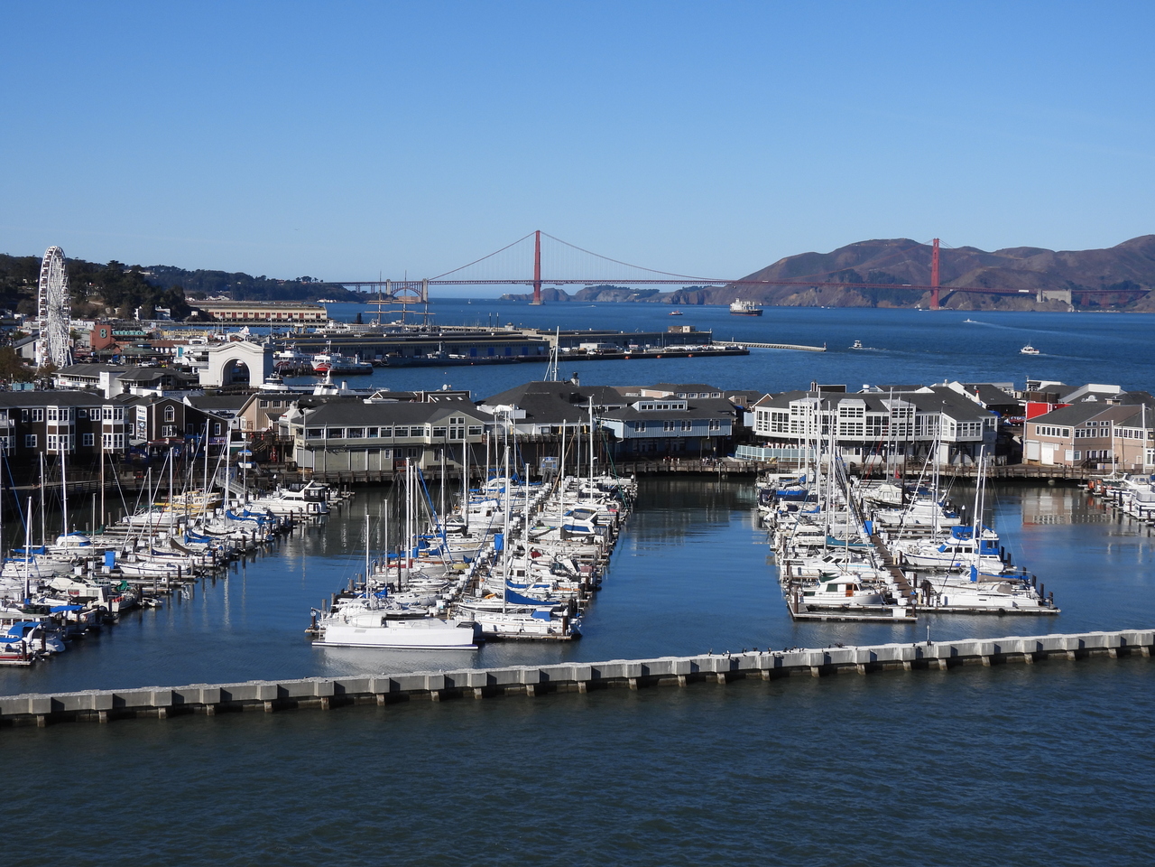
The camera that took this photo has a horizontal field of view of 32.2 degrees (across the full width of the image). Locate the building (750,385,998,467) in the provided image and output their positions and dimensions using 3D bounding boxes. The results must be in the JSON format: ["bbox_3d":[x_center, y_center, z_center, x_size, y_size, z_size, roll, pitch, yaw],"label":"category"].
[{"bbox_3d":[52.869,-1.231,366.791,43.864,13.981,20.000,1,4,-2],"label":"building"}]

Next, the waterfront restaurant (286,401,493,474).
[{"bbox_3d":[-33.865,0.144,352.831,32.256,10.967,17.000,0,4,-17],"label":"waterfront restaurant"}]

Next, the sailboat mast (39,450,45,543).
[{"bbox_3d":[-62.356,7.908,233.630,0.250,11.533,0.250,0,4,0],"label":"sailboat mast"}]

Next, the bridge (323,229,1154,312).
[{"bbox_3d":[547.550,-509.872,6287.116,2654.375,227.000,27.400,0,4,-9],"label":"bridge"}]

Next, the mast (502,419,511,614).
[{"bbox_3d":[-6.777,7.807,188.531,0.280,18.625,0.280,1,4,0],"label":"mast"}]

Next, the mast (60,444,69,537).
[{"bbox_3d":[-60.052,7.415,234.667,0.250,12.435,0.250,0,4,0],"label":"mast"}]

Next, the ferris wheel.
[{"bbox_3d":[-181.544,-43.192,695.396,8.500,45.500,42.000,0,4,-4],"label":"ferris wheel"}]

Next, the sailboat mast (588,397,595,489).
[{"bbox_3d":[2.124,2.385,296.355,0.250,15.475,0.250,0,4,0],"label":"sailboat mast"}]

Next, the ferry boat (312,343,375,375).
[{"bbox_3d":[-92.155,-29.192,788.106,8.000,11.500,27.000,4,5,43],"label":"ferry boat"}]

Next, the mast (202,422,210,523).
[{"bbox_3d":[-48.462,5.084,261.661,0.250,13.629,0.250,2,4,0],"label":"mast"}]

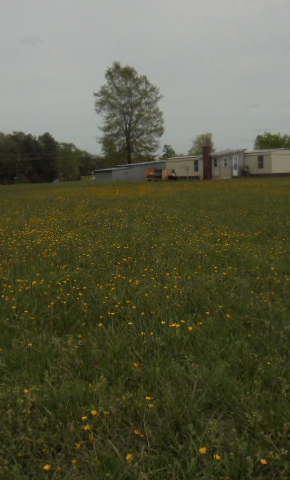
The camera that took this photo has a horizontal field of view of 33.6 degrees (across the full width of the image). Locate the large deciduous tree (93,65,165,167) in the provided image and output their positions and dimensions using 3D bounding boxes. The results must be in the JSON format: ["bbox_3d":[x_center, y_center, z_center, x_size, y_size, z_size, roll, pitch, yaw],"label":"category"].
[{"bbox_3d":[-2.918,-21.131,85.000,12.200,20.800,12.200,-2,8,0],"label":"large deciduous tree"}]

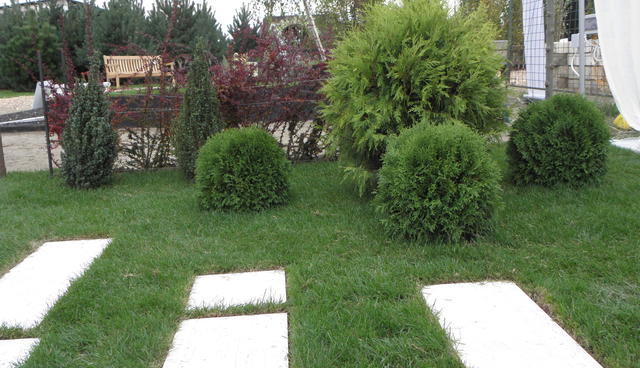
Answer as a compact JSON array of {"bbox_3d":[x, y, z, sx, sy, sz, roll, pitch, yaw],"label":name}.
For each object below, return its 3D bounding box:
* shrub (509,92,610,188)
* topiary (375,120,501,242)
[{"bbox_3d":[2.541,-0.504,7.519,1.033,0.882,1.033,-3,10,-3],"label":"shrub"},{"bbox_3d":[0.932,-0.065,5.546,0.972,0.858,0.972,-3,10,-3],"label":"topiary"}]

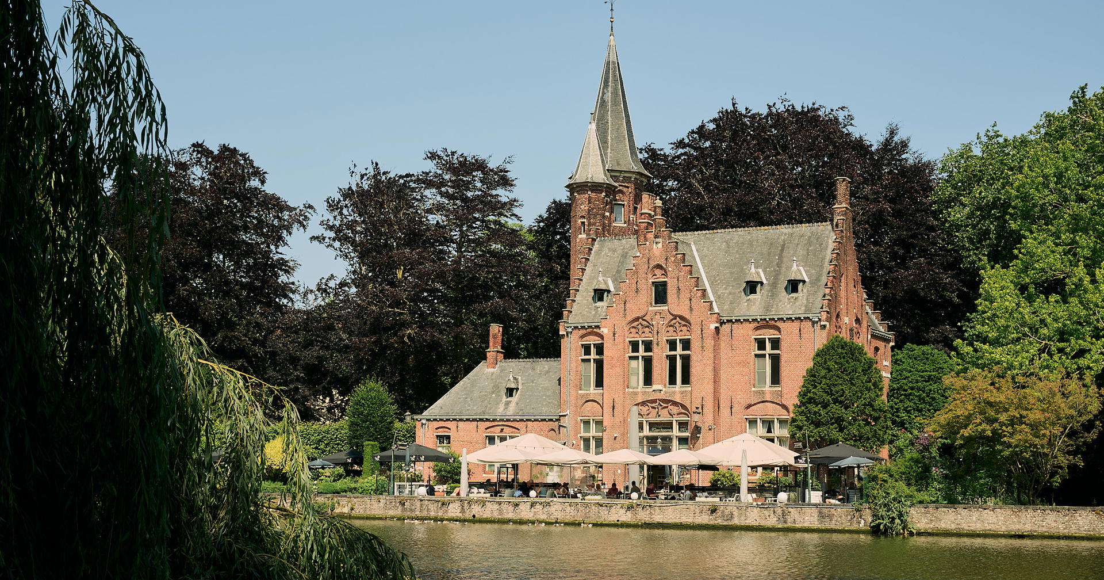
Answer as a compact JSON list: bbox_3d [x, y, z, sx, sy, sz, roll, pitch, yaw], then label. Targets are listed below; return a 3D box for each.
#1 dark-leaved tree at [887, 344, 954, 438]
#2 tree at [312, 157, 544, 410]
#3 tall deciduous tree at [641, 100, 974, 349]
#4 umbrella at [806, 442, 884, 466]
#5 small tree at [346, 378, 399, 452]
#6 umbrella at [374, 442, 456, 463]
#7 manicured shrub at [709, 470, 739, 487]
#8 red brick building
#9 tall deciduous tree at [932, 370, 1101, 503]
[{"bbox_3d":[19.610,7.177,74.713,3.670,8.620,3.670,1,-7,0],"label":"dark-leaved tree"},{"bbox_3d":[-9.339,2.027,102.499,16.530,24.850,15.000,1,-7,0],"label":"tree"},{"bbox_3d":[18.279,0.311,100.738,23.990,28.540,20.000,1,-7,0],"label":"tall deciduous tree"},{"bbox_3d":[12.499,7.093,61.111,3.000,0.910,3.000,-3,-8,27],"label":"umbrella"},{"bbox_3d":[-10.029,8.241,78.565,2.940,6.680,2.940,1,-7,0],"label":"small tree"},{"bbox_3d":[-7.067,8.303,72.014,3.000,0.960,3.000,-3,-8,27],"label":"umbrella"},{"bbox_3d":[8.345,9.163,68.407,1.420,0.910,1.200,-3,-8,27],"label":"manicured shrub"},{"bbox_3d":[5.840,-2.030,81.620,24.630,28.220,14.040,-3,-8,27],"label":"red brick building"},{"bbox_3d":[19.008,6.054,57.722,6.920,5.550,6.200,1,-7,0],"label":"tall deciduous tree"}]

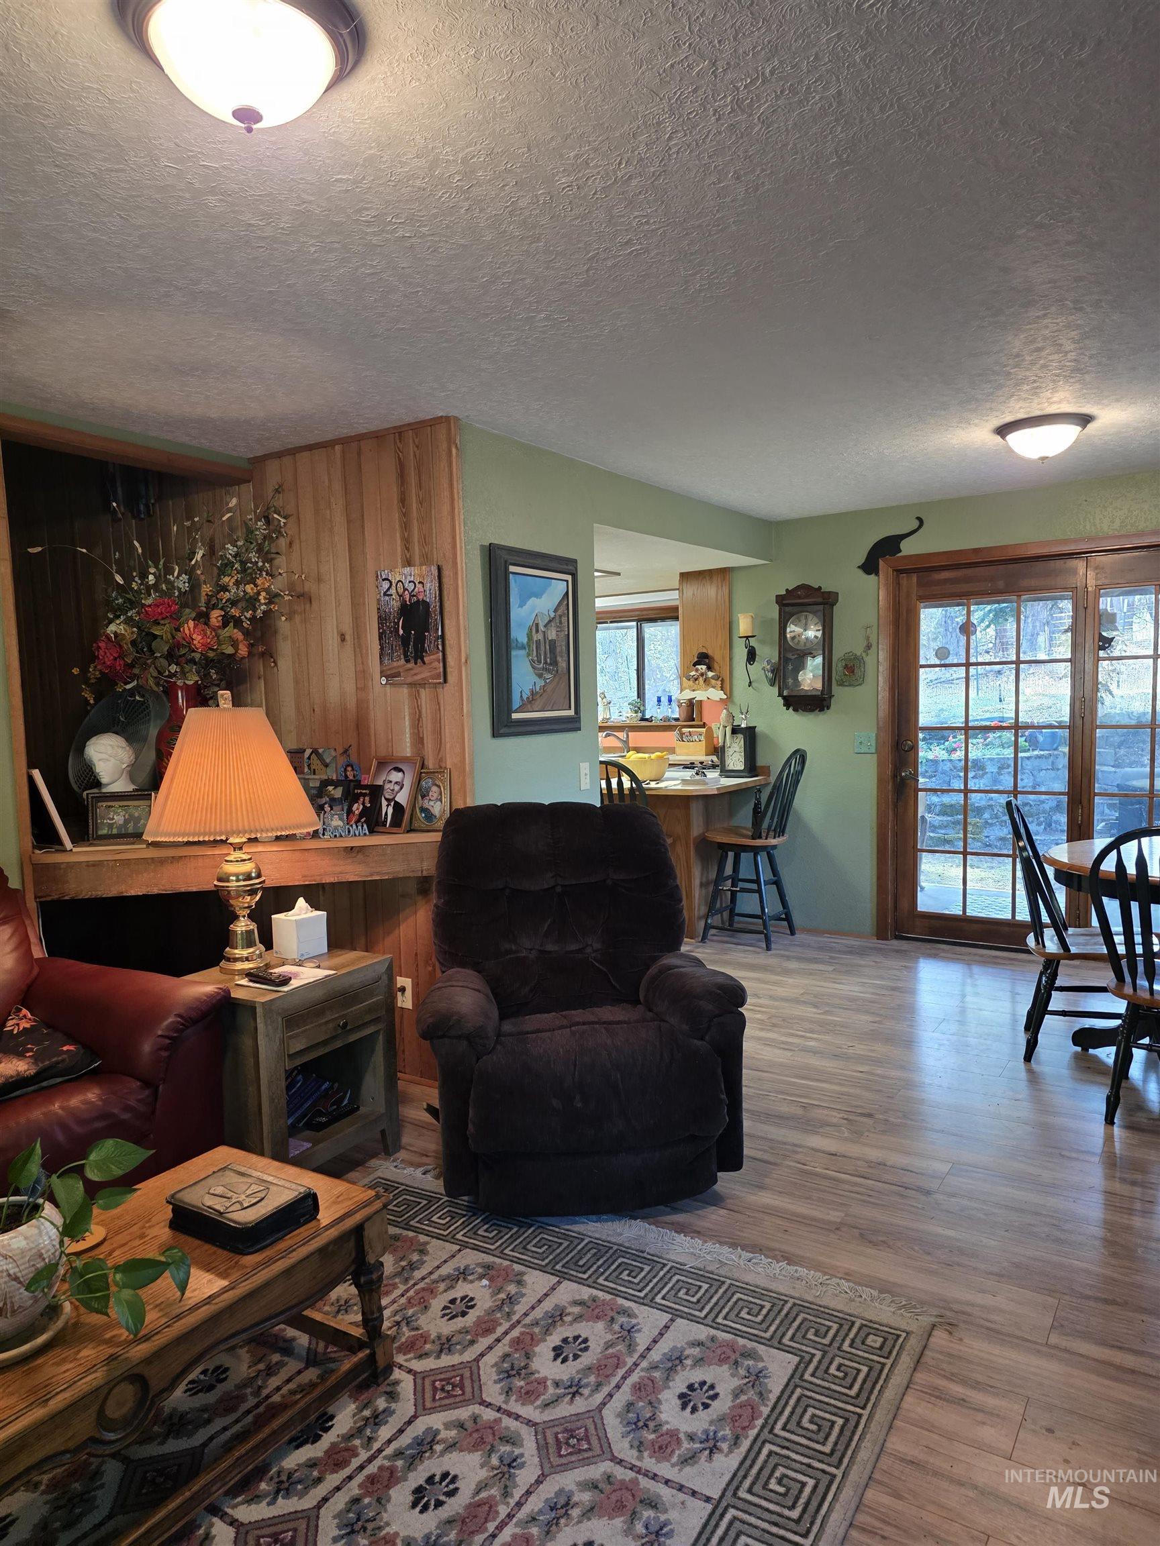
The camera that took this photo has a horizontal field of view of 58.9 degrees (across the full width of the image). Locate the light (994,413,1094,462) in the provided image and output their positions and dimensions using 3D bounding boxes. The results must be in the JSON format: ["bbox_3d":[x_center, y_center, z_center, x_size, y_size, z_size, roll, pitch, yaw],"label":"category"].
[{"bbox_3d":[1.765,-1.256,3.913,0.347,0.136,0.347,1,5,33],"label":"light"}]

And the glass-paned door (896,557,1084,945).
[{"bbox_3d":[2.160,-0.081,5.471,0.931,2.017,0.045,1,5,33],"label":"glass-paned door"}]

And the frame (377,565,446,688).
[{"bbox_3d":[-0.597,-0.521,3.656,0.299,0.410,0.022,1,5,33],"label":"frame"}]

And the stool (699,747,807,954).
[{"bbox_3d":[1.001,0.413,5.856,0.573,1.095,0.462,3,6,42],"label":"stool"}]

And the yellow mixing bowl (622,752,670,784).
[{"bbox_3d":[0.402,-0.025,6.226,0.301,0.136,0.301,-2,5,0],"label":"yellow mixing bowl"}]

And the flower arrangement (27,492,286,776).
[{"bbox_3d":[-1.584,-0.452,3.900,0.900,1.240,0.560,-3,5,-12],"label":"flower arrangement"}]

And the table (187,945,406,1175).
[{"bbox_3d":[-0.896,0.907,3.107,0.434,0.636,0.544,1,5,28],"label":"table"}]

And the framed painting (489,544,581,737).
[{"bbox_3d":[-0.177,-0.498,3.964,0.045,0.695,0.574,1,5,33],"label":"framed painting"}]

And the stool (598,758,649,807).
[{"bbox_3d":[0.271,0.441,5.754,0.462,1.095,0.573,1,5,27],"label":"stool"}]

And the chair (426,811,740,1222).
[{"bbox_3d":[-0.014,0.668,3.225,0.955,1.065,0.955,-2,5,-8],"label":"chair"}]

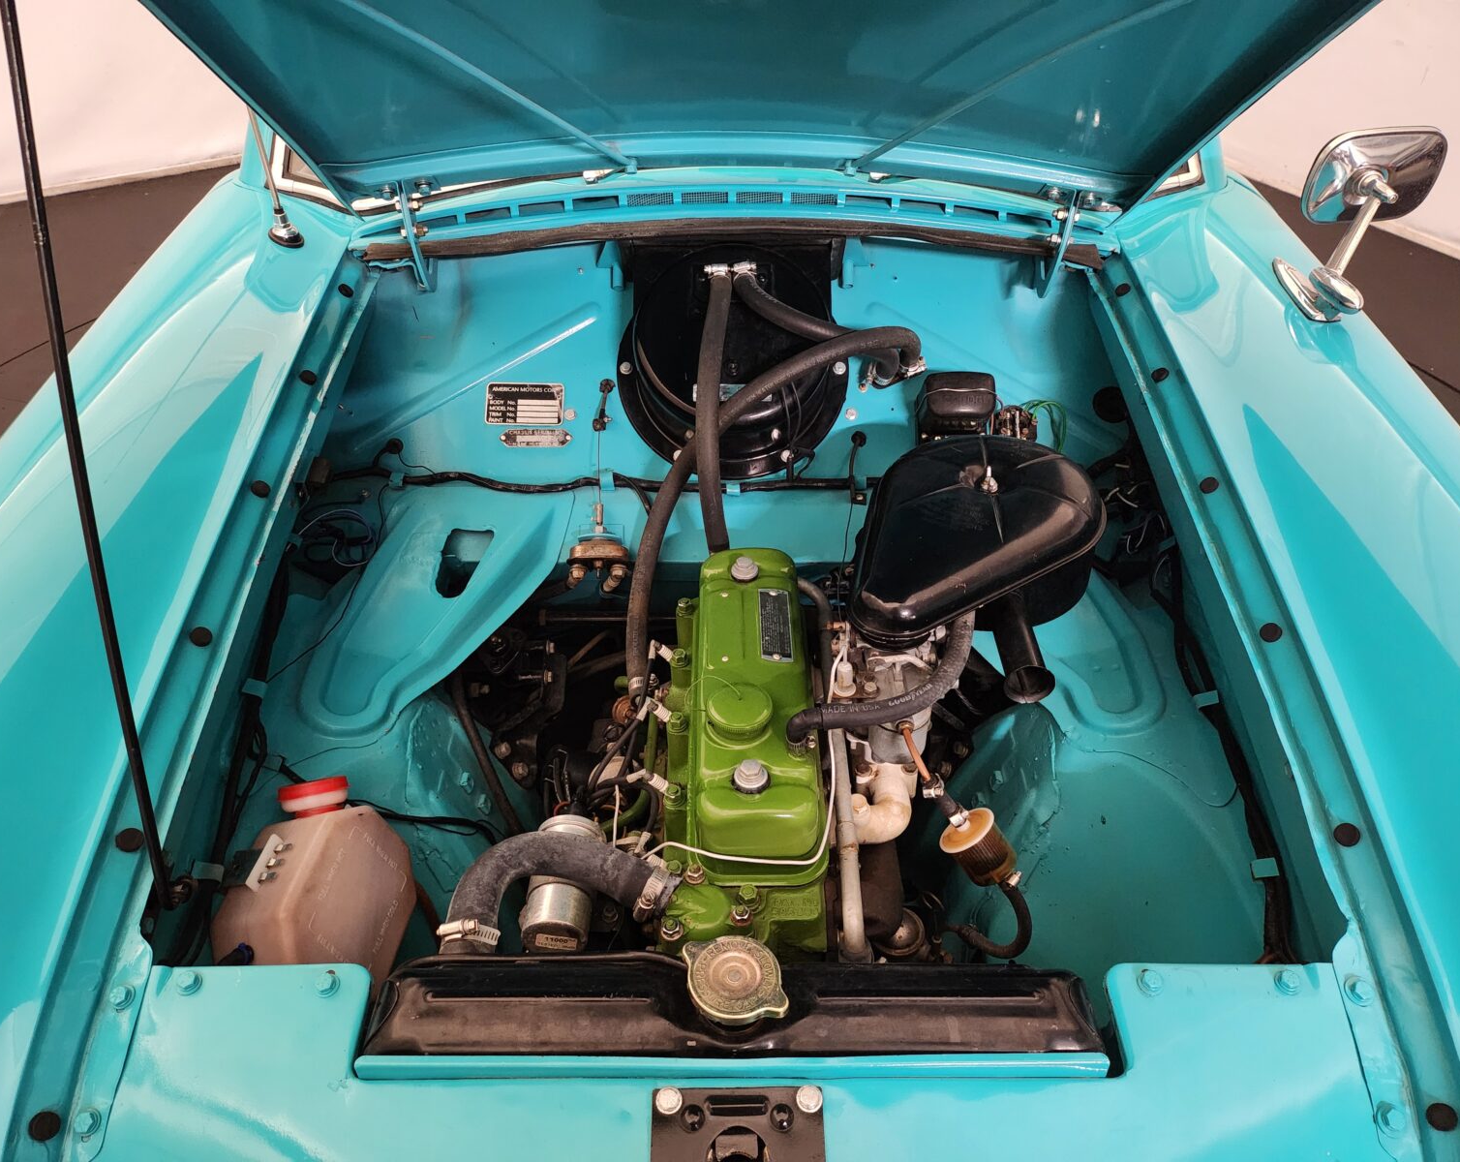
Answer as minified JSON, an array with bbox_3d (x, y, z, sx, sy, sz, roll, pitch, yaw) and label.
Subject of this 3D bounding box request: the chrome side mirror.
[{"bbox_3d":[0.671,-0.381,1.145,0.143,0.205,0.105,-5,43,-5],"label":"chrome side mirror"}]

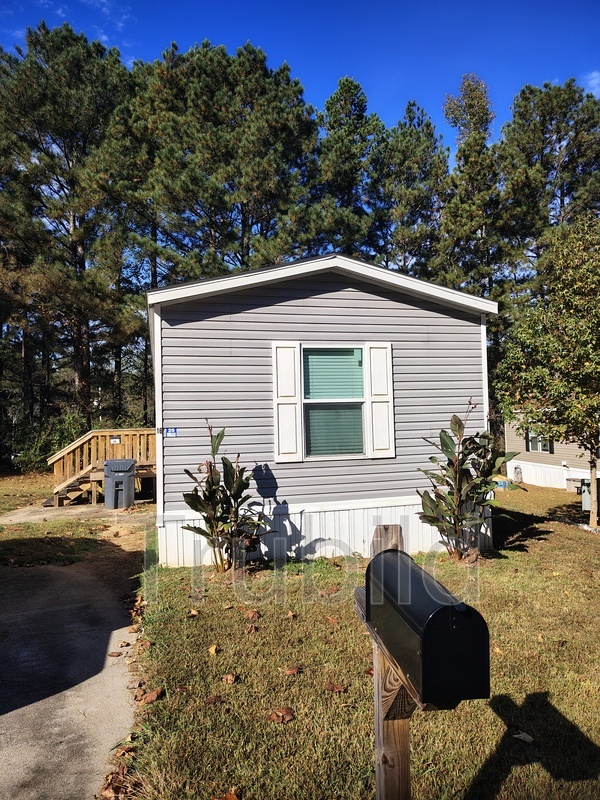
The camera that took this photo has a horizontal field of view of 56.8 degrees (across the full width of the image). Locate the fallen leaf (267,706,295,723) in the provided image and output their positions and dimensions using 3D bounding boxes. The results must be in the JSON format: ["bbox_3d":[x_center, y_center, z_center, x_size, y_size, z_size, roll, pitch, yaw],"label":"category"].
[{"bbox_3d":[-0.112,1.878,3.306,0.160,0.045,0.109,-1,-2,0],"label":"fallen leaf"}]

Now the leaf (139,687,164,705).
[{"bbox_3d":[-0.961,1.907,3.576,0.159,0.050,0.100,0,-2,-25],"label":"leaf"}]

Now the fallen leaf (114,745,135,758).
[{"bbox_3d":[-0.942,1.891,2.983,0.085,0.035,0.071,-1,-2,0],"label":"fallen leaf"}]

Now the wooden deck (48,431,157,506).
[{"bbox_3d":[-4.602,1.563,13.140,2.409,1.675,1.550,-1,-2,-14],"label":"wooden deck"}]

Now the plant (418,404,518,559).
[{"bbox_3d":[2.187,1.058,7.200,1.220,1.980,1.100,-1,-2,-15],"label":"plant"}]

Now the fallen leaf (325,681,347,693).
[{"bbox_3d":[0.233,1.887,3.639,0.137,0.035,0.077,-2,-2,15],"label":"fallen leaf"}]

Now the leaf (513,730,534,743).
[{"bbox_3d":[1.225,1.844,3.037,0.113,0.025,0.052,-3,-2,28],"label":"leaf"}]

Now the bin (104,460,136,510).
[{"bbox_3d":[-3.916,1.821,12.150,0.700,1.050,0.800,-1,-2,-14],"label":"bin"}]

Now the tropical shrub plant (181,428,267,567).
[{"bbox_3d":[-0.889,1.148,6.530,0.950,1.700,0.850,-1,-2,-15],"label":"tropical shrub plant"}]

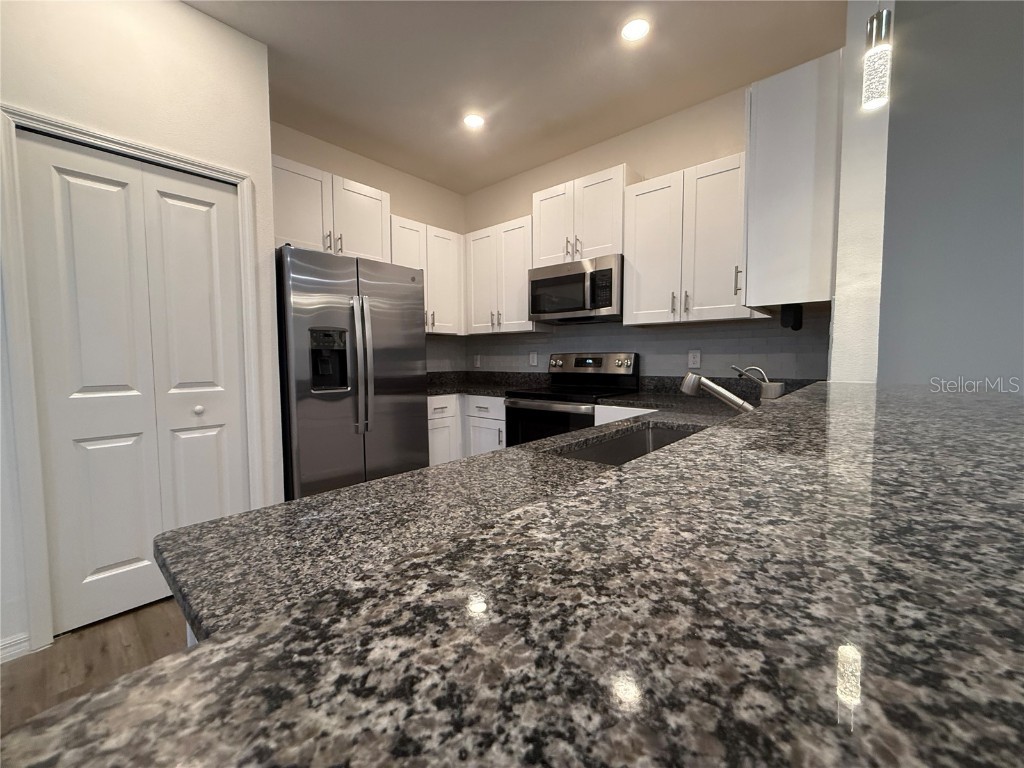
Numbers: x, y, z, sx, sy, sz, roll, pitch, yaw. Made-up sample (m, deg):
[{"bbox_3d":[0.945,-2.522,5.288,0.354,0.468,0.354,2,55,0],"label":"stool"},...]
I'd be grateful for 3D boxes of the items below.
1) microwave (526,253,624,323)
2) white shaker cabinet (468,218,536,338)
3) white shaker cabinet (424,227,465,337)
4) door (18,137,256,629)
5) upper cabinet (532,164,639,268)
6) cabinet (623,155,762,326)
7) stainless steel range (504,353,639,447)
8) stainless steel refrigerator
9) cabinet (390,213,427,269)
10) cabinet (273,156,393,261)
[{"bbox_3d":[0.535,-0.668,3.094,0.760,0.412,0.399,3,5,41],"label":"microwave"},{"bbox_3d":[-0.018,-0.887,3.622,0.773,0.895,0.324,3,5,41],"label":"white shaker cabinet"},{"bbox_3d":[-0.693,-0.891,3.732,0.324,0.895,0.406,3,5,41],"label":"white shaker cabinet"},{"bbox_3d":[-1.654,0.010,1.921,0.045,2.024,0.729,3,5,41],"label":"door"},{"bbox_3d":[0.557,-1.165,3.093,0.763,0.595,0.324,3,5,41],"label":"upper cabinet"},{"bbox_3d":[1.142,-0.829,2.594,0.785,0.895,0.324,3,5,41],"label":"cabinet"},{"bbox_3d":[0.434,0.373,3.039,0.758,1.186,0.685,3,5,41],"label":"stainless steel range"},{"bbox_3d":[-1.174,0.102,2.827,0.810,1.762,0.910,3,5,41],"label":"stainless steel refrigerator"},{"bbox_3d":[-0.940,-0.874,3.454,0.324,0.895,0.339,3,5,41],"label":"cabinet"},{"bbox_3d":[-1.356,-1.145,2.969,0.324,0.603,0.908,3,5,41],"label":"cabinet"}]

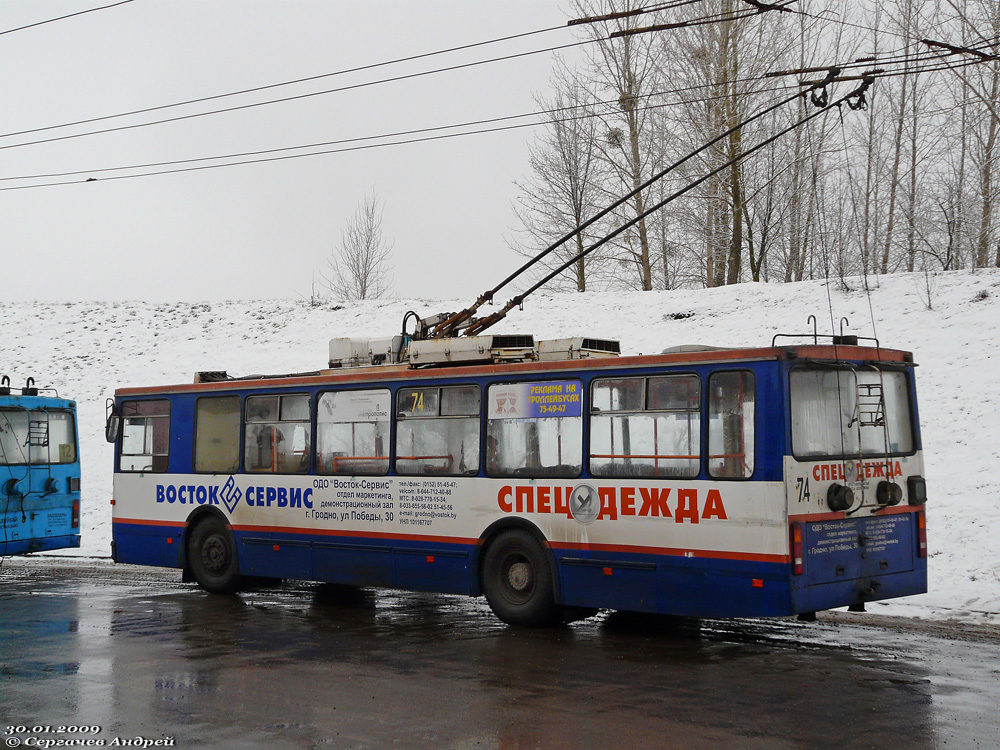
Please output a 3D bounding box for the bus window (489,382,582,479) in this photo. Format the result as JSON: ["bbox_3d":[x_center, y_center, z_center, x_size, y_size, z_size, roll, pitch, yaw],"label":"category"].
[{"bbox_3d":[0.352,0.551,15.186,1.358,0.994,0.060,-3,-6,45],"label":"bus window"}]

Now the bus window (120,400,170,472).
[{"bbox_3d":[-4.888,0.845,20.348,1.272,0.975,0.060,-3,-6,45],"label":"bus window"}]

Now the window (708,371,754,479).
[{"bbox_3d":[2.120,0.452,13.444,0.510,1.000,0.060,-3,-6,45],"label":"window"}]

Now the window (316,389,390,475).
[{"bbox_3d":[-1.710,0.667,17.218,1.347,0.986,0.060,-3,-6,45],"label":"window"}]

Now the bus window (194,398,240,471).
[{"bbox_3d":[-3.660,0.776,19.139,1.035,0.980,0.060,-3,-6,45],"label":"bus window"}]

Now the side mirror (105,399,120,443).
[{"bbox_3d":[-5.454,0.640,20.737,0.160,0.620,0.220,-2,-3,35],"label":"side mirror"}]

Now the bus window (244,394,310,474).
[{"bbox_3d":[-2.751,0.725,18.243,1.349,0.983,0.060,-3,-6,45],"label":"bus window"}]

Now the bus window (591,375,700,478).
[{"bbox_3d":[1.392,0.493,14.161,1.353,0.997,0.060,-3,-6,45],"label":"bus window"}]

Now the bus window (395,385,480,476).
[{"bbox_3d":[-0.689,0.610,16.211,1.387,0.990,0.060,-3,-6,45],"label":"bus window"}]

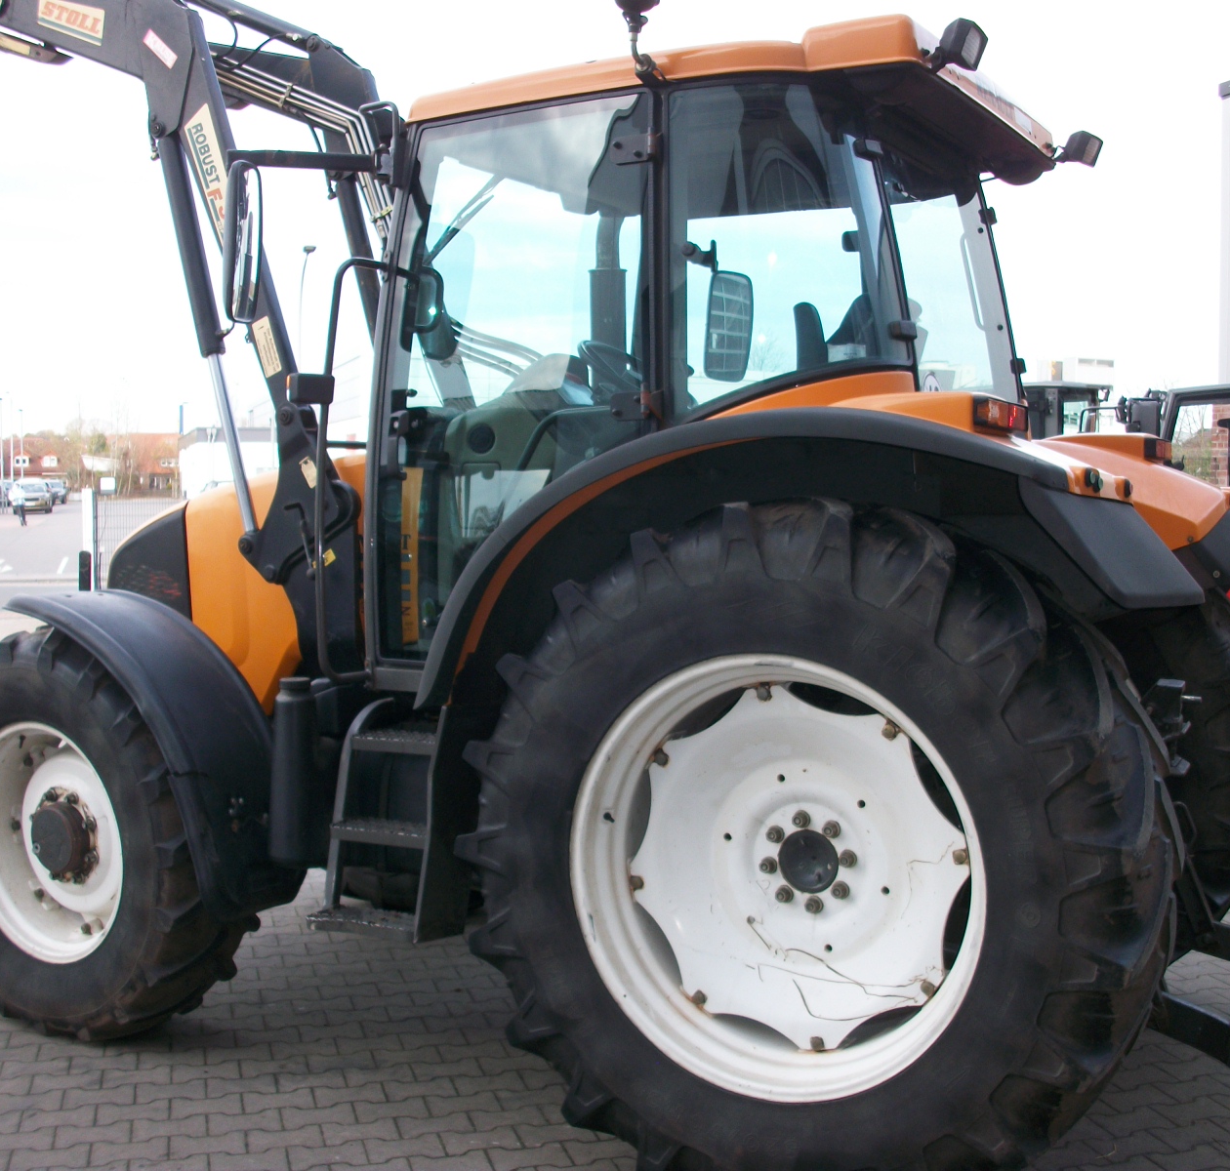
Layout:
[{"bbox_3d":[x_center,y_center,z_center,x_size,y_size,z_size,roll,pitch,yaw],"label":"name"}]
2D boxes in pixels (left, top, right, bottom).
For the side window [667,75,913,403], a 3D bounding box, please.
[{"bbox_3d":[0.426,-0.843,3.950,0.590,0.800,0.090,1,3,12],"label":"side window"}]

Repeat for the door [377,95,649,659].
[{"bbox_3d":[-0.283,-0.521,4.263,0.870,1.490,0.100,2,4,29],"label":"door"}]

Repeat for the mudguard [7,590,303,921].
[{"bbox_3d":[-1.487,0.481,4.866,1.040,0.910,0.440,3,4,32],"label":"mudguard"}]

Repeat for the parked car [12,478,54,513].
[{"bbox_3d":[-28.760,-4.412,78.000,1.790,1.720,4.400,-1,4,-18],"label":"parked car"}]

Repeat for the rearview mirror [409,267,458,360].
[{"bbox_3d":[-0.544,-0.800,4.629,0.080,0.280,0.190,2,4,29],"label":"rearview mirror"}]

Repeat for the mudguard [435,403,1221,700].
[{"bbox_3d":[0.403,-0.040,3.730,1.860,0.740,0.540,2,4,29],"label":"mudguard"}]

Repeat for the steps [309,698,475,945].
[{"bbox_3d":[-0.610,0.644,4.523,0.400,0.650,0.360,2,4,29],"label":"steps"}]

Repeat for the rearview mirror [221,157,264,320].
[{"bbox_3d":[-0.978,-0.901,4.141,0.065,0.415,0.190,1,4,8],"label":"rearview mirror"}]

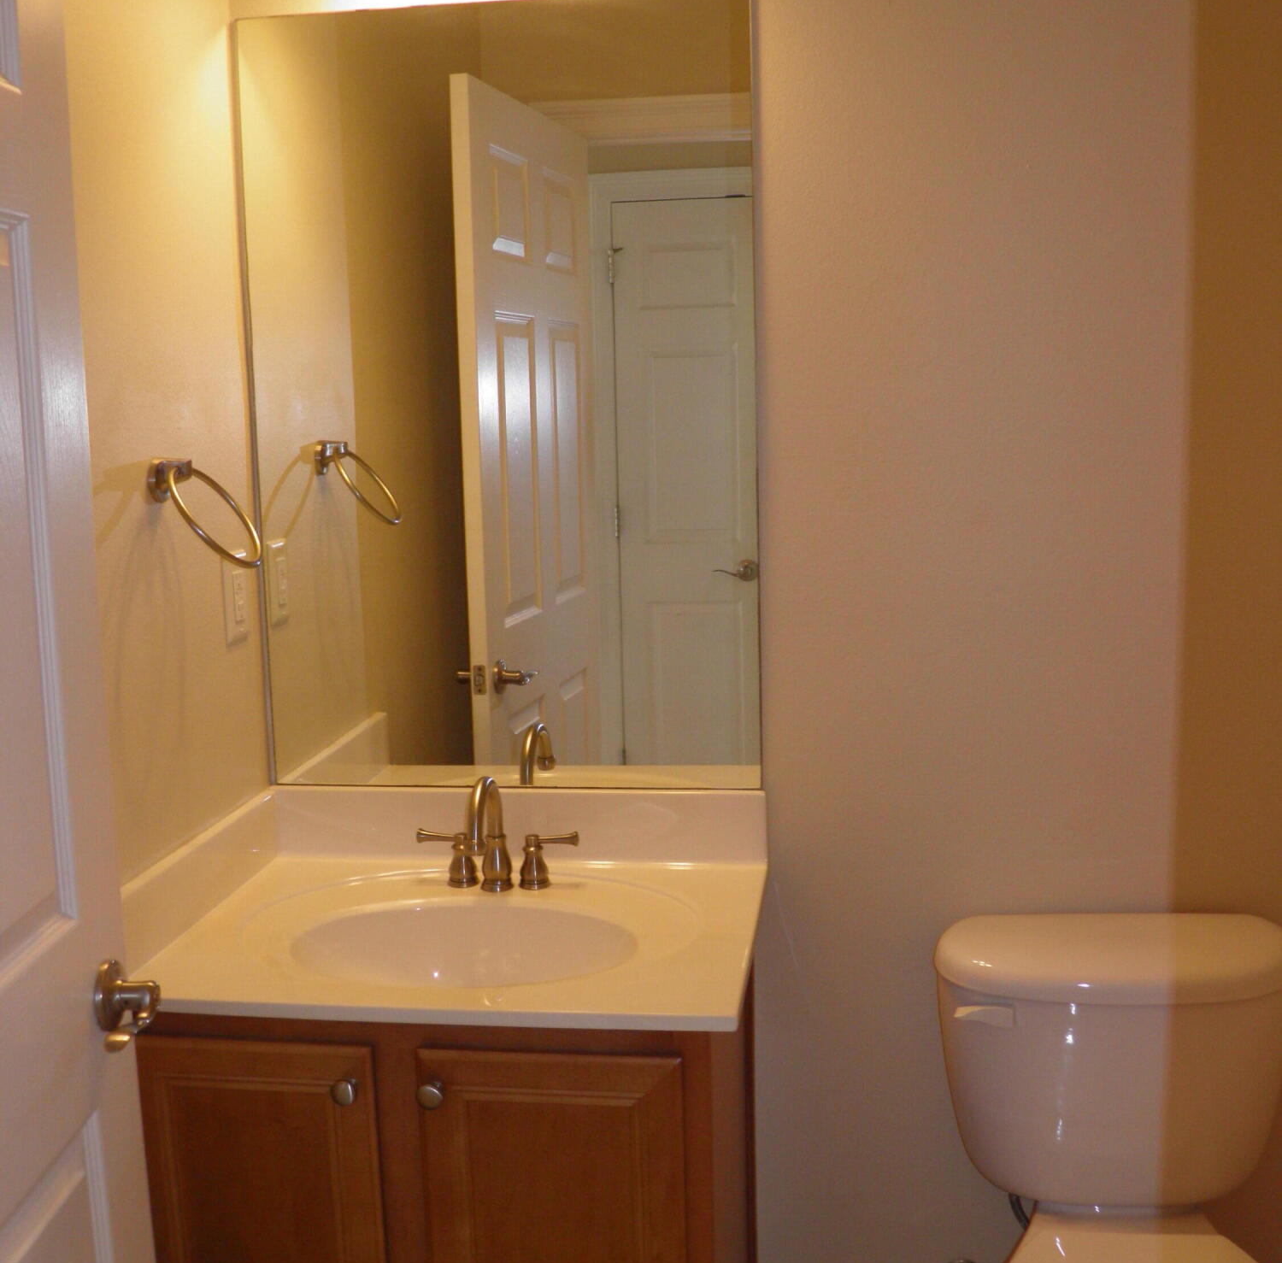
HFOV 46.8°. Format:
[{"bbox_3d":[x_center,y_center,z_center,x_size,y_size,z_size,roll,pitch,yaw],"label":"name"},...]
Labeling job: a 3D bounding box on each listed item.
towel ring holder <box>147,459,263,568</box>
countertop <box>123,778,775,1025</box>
[{"bbox_3d":[-0.525,-0.145,1.788,0.117,0.137,0.157,0,8,8],"label":"towel ring holder"},{"bbox_3d":[-0.216,0.320,1.833,0.712,0.116,0.565,0,8,8],"label":"countertop"}]

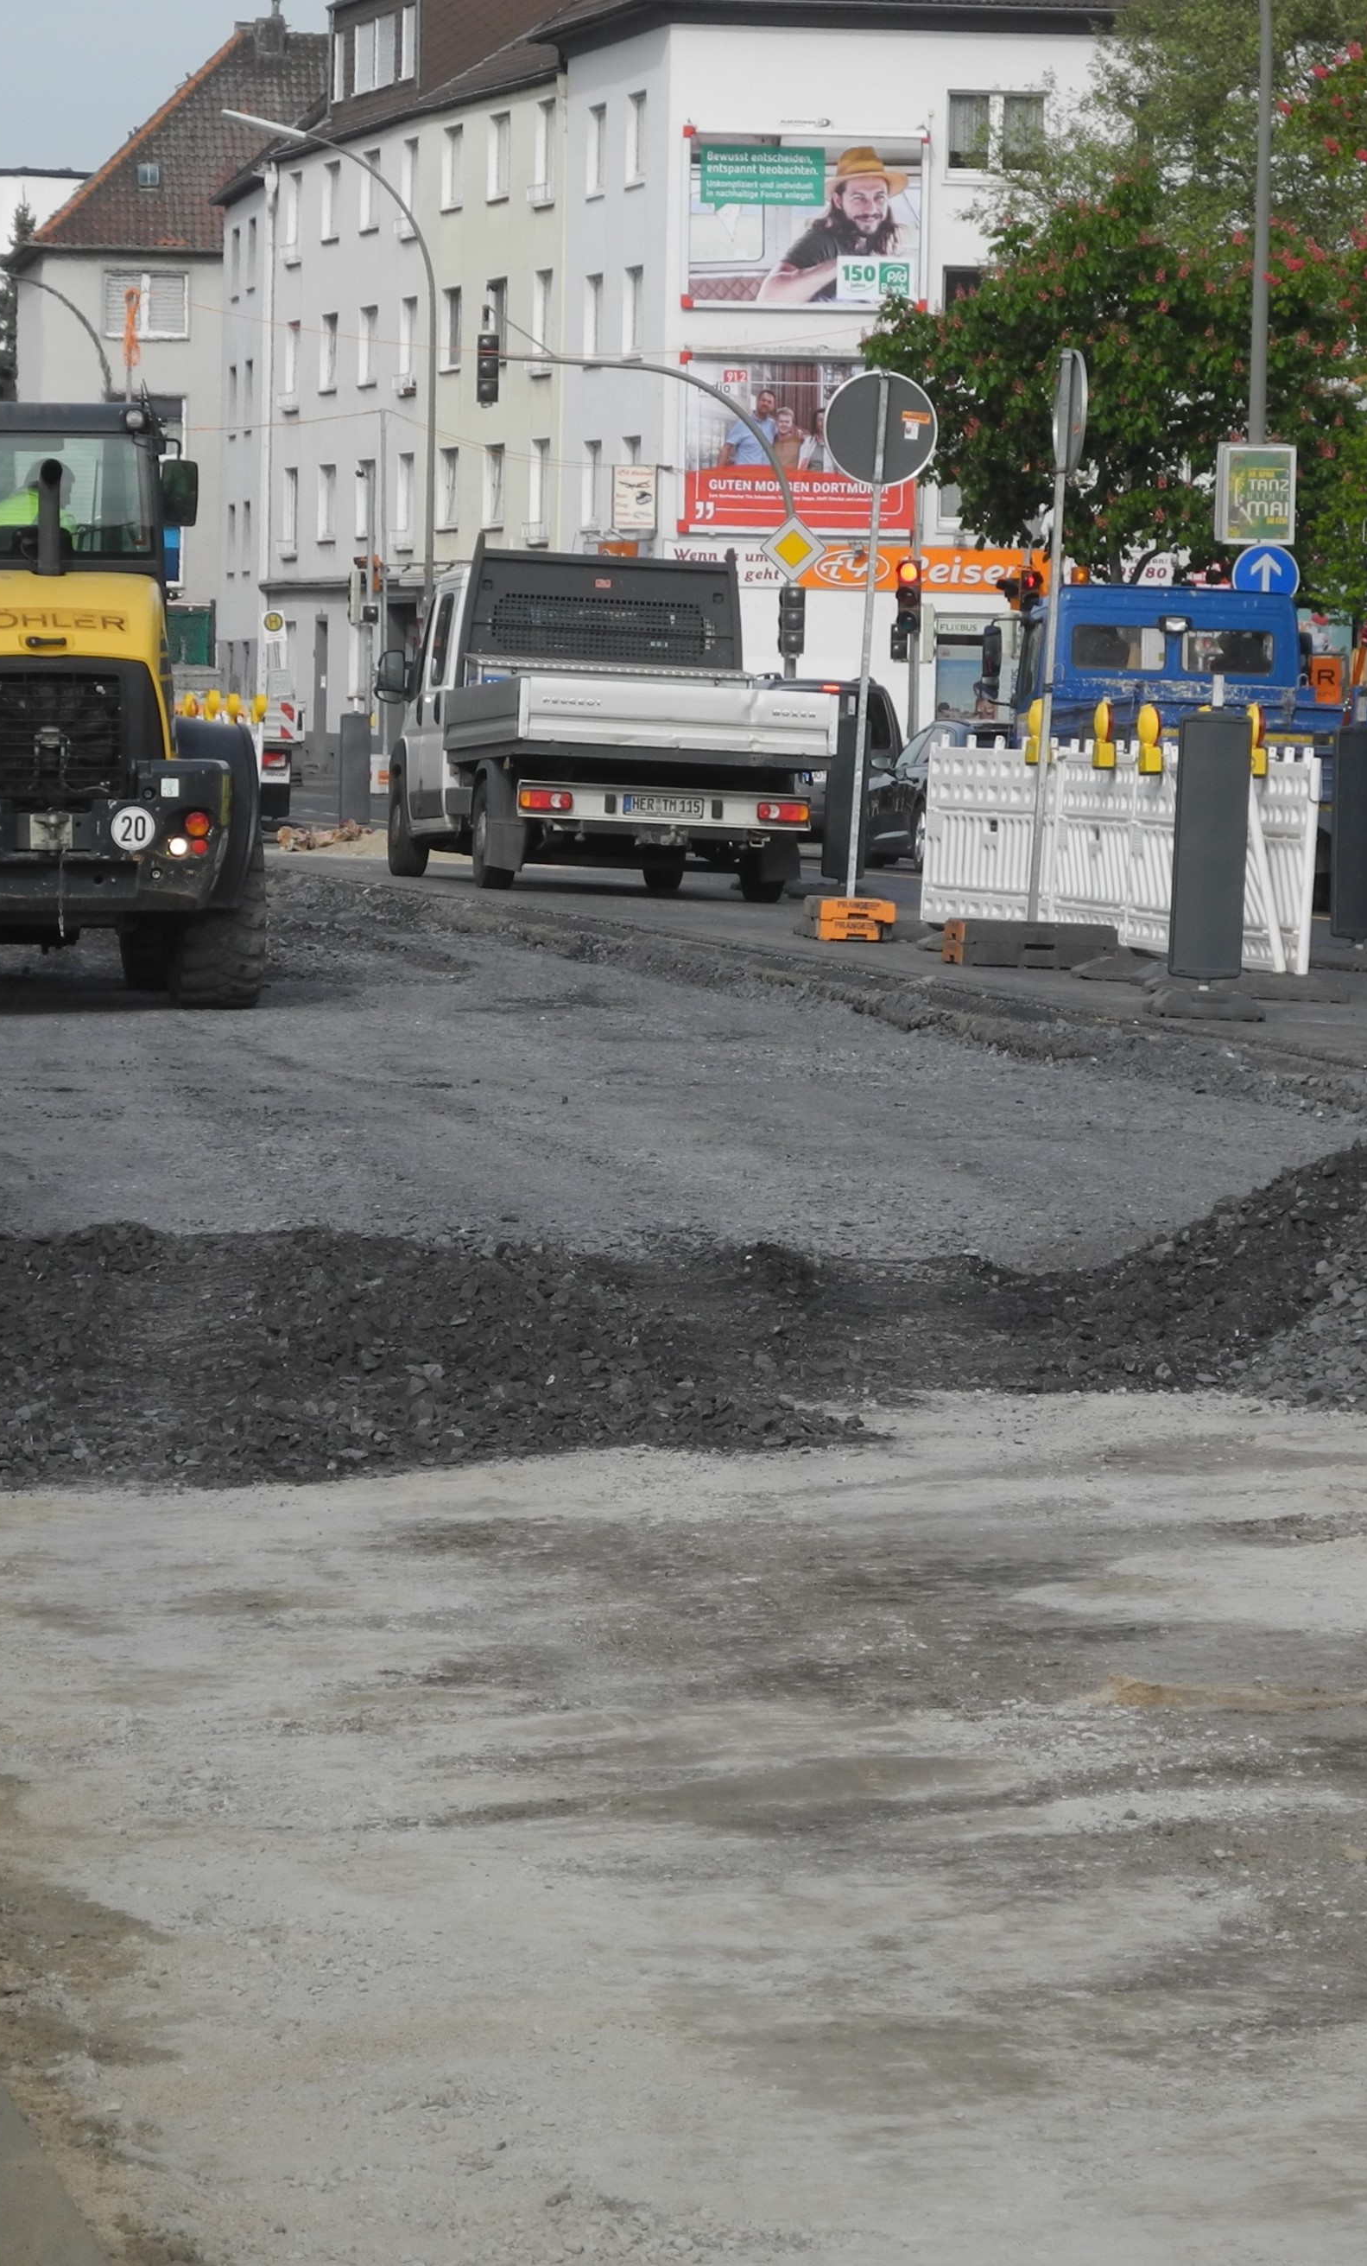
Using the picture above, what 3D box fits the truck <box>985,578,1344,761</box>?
[{"bbox_3d":[3.950,-3.143,71.000,2.200,2.350,6.200,0,3,-9],"label":"truck"}]

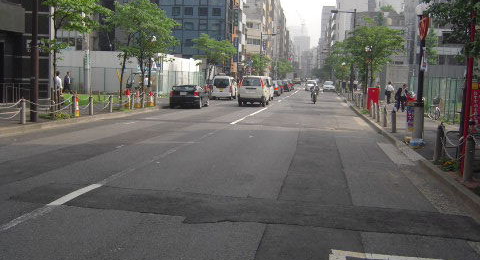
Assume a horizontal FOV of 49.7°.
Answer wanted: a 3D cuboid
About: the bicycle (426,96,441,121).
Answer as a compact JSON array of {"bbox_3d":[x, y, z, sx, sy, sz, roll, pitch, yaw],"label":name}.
[{"bbox_3d":[8.710,-0.967,23.284,0.480,1.040,1.660,2,6,5],"label":"bicycle"}]

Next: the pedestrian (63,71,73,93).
[{"bbox_3d":[-13.696,-3.747,40.998,0.600,1.700,0.500,4,6,20],"label":"pedestrian"}]

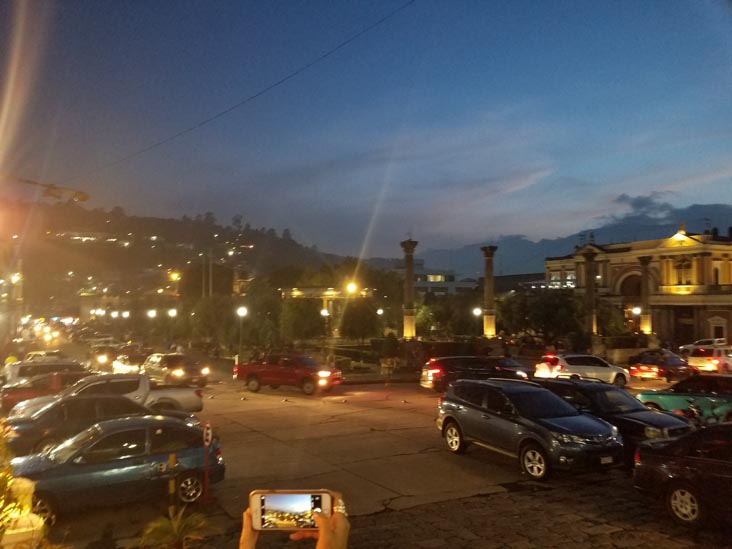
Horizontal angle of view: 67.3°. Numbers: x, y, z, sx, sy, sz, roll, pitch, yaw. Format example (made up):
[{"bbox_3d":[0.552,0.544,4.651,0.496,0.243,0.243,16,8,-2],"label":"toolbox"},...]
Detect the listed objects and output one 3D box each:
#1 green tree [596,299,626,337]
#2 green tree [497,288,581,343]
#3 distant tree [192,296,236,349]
[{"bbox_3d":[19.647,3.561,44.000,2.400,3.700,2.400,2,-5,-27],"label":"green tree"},{"bbox_3d":[11.800,3.200,37.871,5.300,4.200,5.200,0,-4,0],"label":"green tree"},{"bbox_3d":[-12.564,4.092,45.000,3.600,4.700,3.600,2,-5,-27],"label":"distant tree"}]

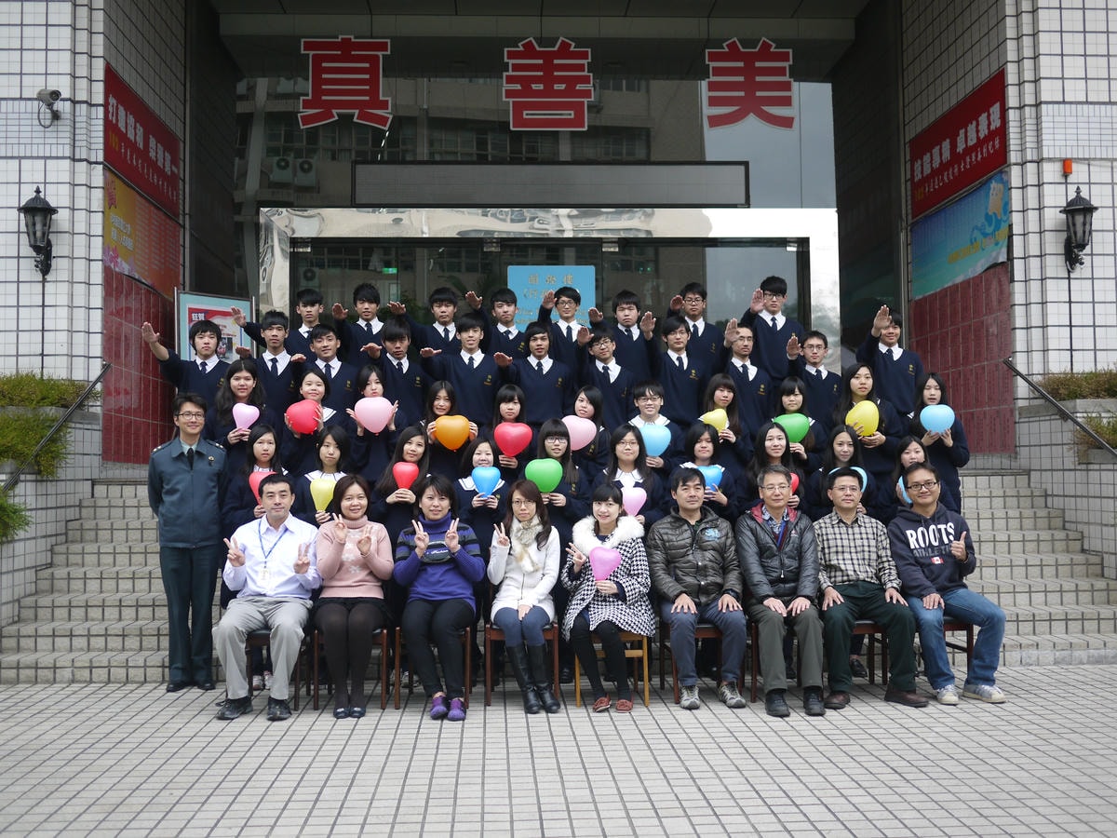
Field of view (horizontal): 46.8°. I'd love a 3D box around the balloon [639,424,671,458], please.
[{"bbox_3d":[0.631,0.145,8.375,0.206,0.223,0.150,-1,-2,1],"label":"balloon"}]

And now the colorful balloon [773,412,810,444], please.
[{"bbox_3d":[1.485,0.059,8.220,0.235,0.205,0.150,0,-2,0],"label":"colorful balloon"}]

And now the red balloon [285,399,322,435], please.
[{"bbox_3d":[-1.631,-0.012,8.261,0.221,0.221,0.160,0,-2,-8],"label":"red balloon"}]

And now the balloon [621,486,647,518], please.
[{"bbox_3d":[0.454,0.500,7.742,0.154,0.190,0.120,-1,-2,1],"label":"balloon"}]

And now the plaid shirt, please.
[{"bbox_3d":[1.683,0.743,7.280,0.490,0.460,0.360,0,-2,0],"label":"plaid shirt"}]

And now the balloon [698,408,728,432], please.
[{"bbox_3d":[1.020,0.021,8.440,0.184,0.183,0.130,0,-2,-3],"label":"balloon"}]

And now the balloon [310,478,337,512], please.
[{"bbox_3d":[-1.359,0.442,7.480,0.160,0.200,0.120,0,-2,-5],"label":"balloon"}]

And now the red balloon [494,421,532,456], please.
[{"bbox_3d":[-0.292,0.133,8.357,0.253,0.235,0.160,0,-2,-3],"label":"red balloon"}]

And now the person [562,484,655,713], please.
[{"bbox_3d":[0.285,0.973,7.246,0.519,1.204,0.720,-1,-2,2],"label":"person"}]

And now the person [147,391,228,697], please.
[{"bbox_3d":[-2.207,0.738,7.700,0.470,1.740,0.310,0,-2,-6],"label":"person"}]

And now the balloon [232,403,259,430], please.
[{"bbox_3d":[-1.948,-0.003,8.050,0.168,0.185,0.120,0,-2,-6],"label":"balloon"}]

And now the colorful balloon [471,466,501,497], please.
[{"bbox_3d":[-0.426,0.376,7.620,0.176,0.198,0.130,0,-2,-3],"label":"colorful balloon"}]

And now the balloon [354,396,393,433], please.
[{"bbox_3d":[-1.186,-0.021,8.285,0.241,0.239,0.170,0,-2,-6],"label":"balloon"}]

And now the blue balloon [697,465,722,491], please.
[{"bbox_3d":[0.887,0.349,7.570,0.155,0.170,0.115,0,-2,-1],"label":"blue balloon"}]

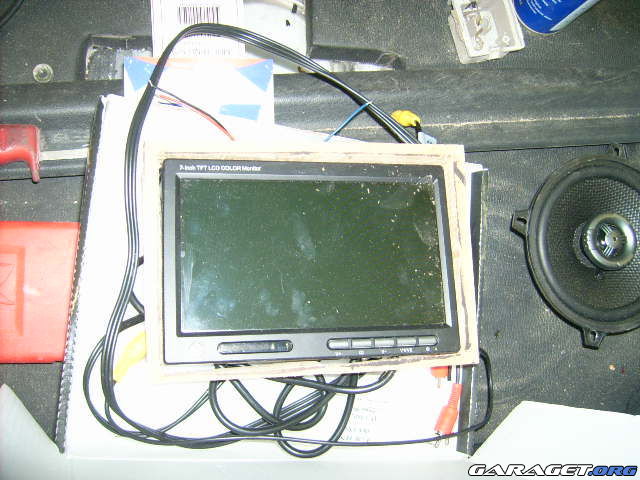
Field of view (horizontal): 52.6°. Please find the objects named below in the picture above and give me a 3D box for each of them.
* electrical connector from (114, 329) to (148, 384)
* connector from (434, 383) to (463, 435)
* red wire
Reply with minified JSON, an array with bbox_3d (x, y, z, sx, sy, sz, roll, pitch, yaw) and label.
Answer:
[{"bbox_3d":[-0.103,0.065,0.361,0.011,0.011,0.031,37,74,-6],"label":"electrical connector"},{"bbox_3d":[0.080,0.106,0.400,0.011,0.011,0.031,22,76,-10],"label":"connector"},{"bbox_3d":[-0.073,-0.075,0.388,0.051,0.007,0.008,31,75,-7],"label":"red wire"}]

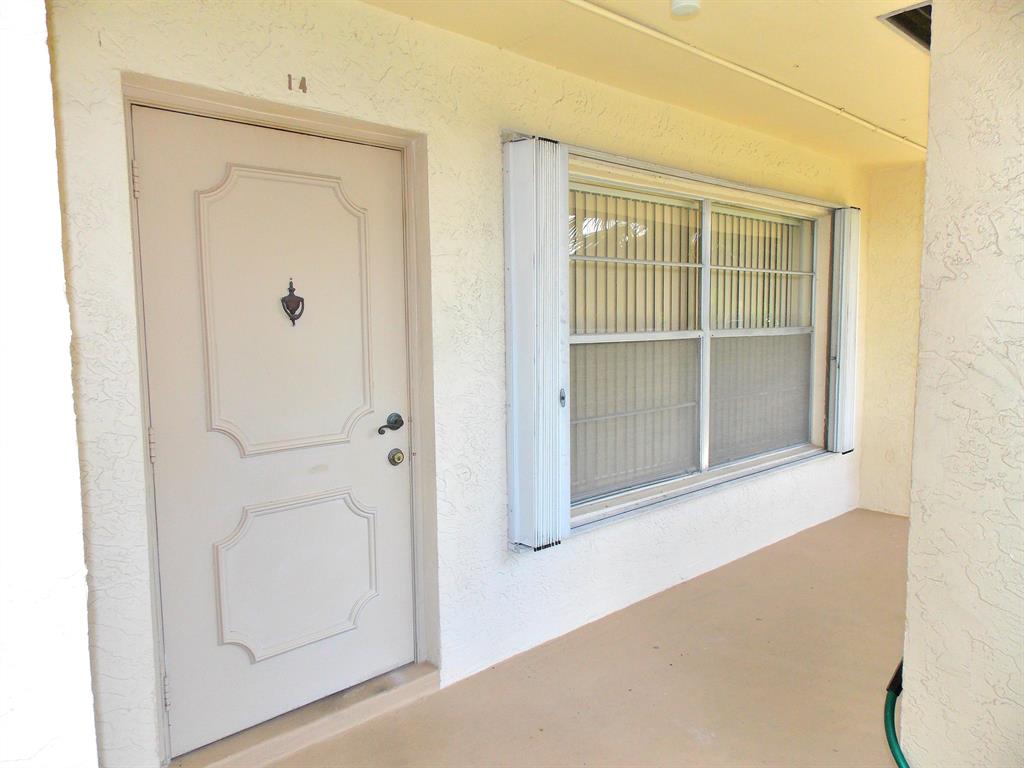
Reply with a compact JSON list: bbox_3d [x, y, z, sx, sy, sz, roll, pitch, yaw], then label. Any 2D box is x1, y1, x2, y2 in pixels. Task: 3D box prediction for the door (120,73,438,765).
[{"bbox_3d":[-0.729,0.137,2.357,0.990,2.080,0.100,-5,7,-41],"label":"door"}]

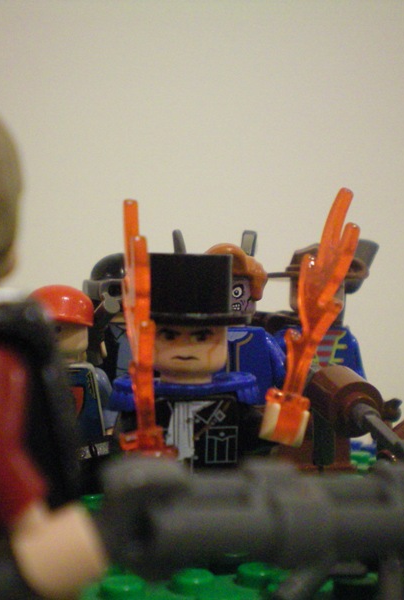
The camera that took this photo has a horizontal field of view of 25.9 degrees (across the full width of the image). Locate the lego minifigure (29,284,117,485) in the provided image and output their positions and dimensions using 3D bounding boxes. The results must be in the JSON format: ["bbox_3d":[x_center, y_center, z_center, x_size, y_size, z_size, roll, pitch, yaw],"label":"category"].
[{"bbox_3d":[-0.024,0.016,0.150,0.021,0.037,0.013,0,-1,-20],"label":"lego minifigure"}]

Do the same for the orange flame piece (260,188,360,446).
[{"bbox_3d":[0.013,0.002,0.103,0.007,0.030,0.004,13,-1,-11],"label":"orange flame piece"}]

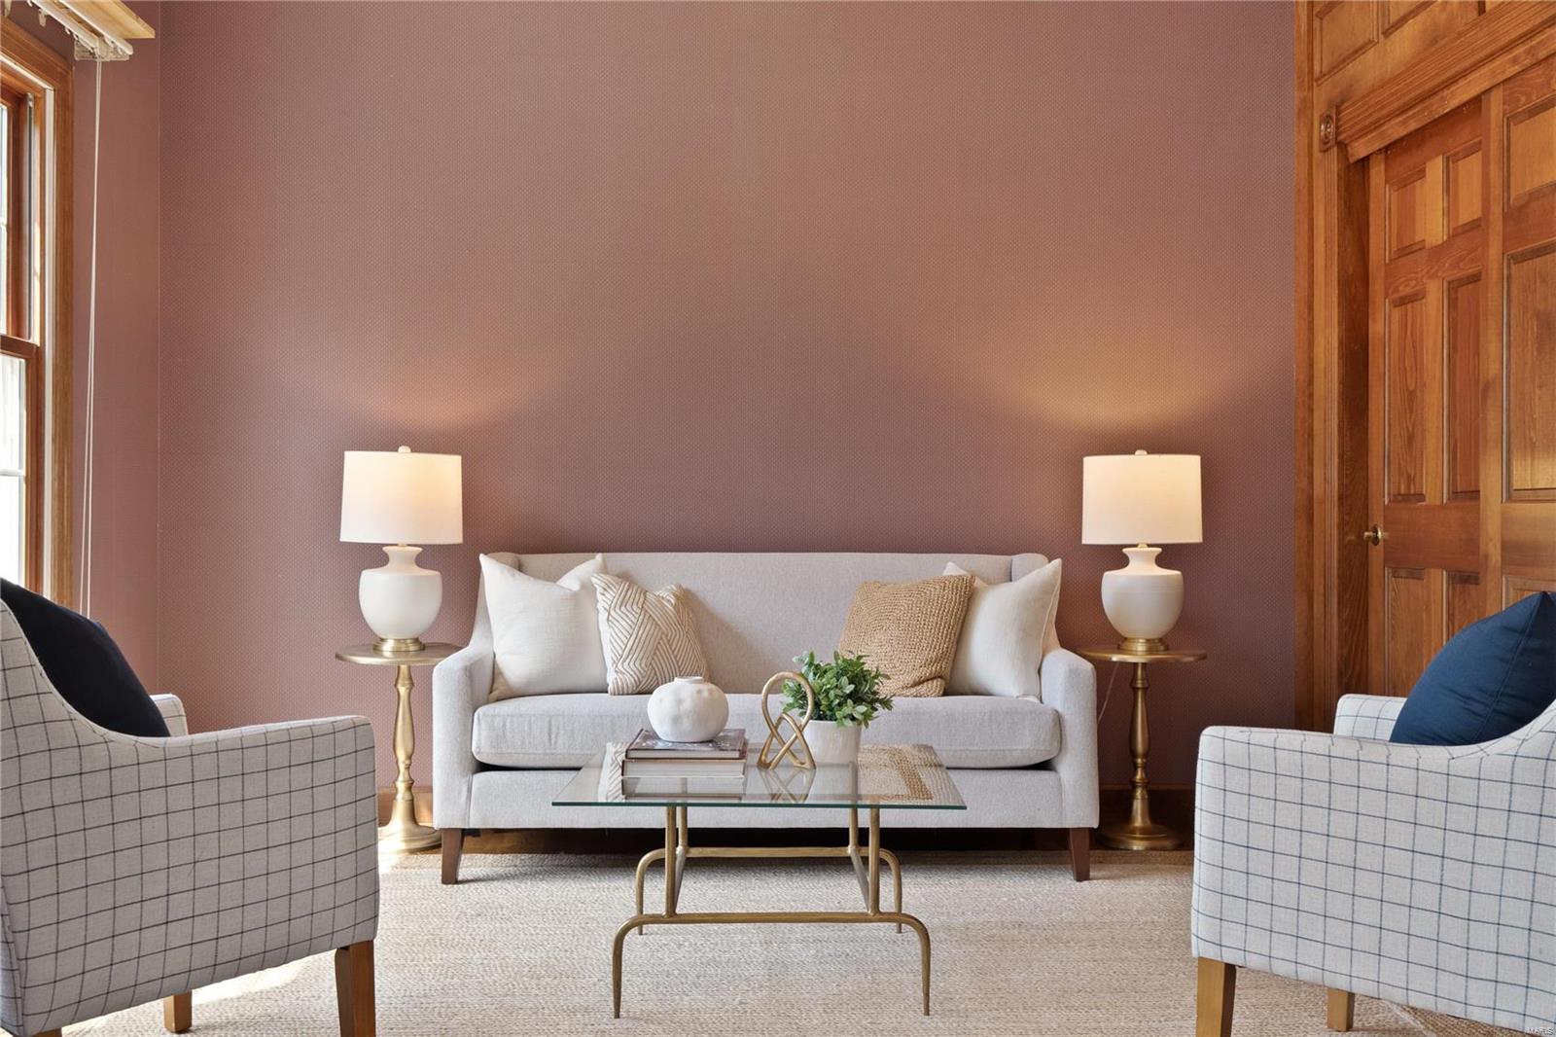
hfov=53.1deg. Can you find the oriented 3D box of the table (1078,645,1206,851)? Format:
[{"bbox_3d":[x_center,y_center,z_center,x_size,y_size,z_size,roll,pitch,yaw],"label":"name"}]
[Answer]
[{"bbox_3d":[1.167,0.735,5.023,0.428,0.611,0.428,0,0,-1],"label":"table"}]

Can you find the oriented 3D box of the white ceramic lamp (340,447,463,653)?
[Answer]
[{"bbox_3d":[-1.203,0.102,4.971,0.392,0.654,0.392,0,0,-1],"label":"white ceramic lamp"}]

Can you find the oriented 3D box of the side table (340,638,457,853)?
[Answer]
[{"bbox_3d":[-1.199,0.735,4.971,0.433,0.611,0.433,0,0,-1],"label":"side table"}]

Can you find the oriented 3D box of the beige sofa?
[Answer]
[{"bbox_3d":[-0.038,0.576,4.826,1.888,0.928,0.837,0,0,-1],"label":"beige sofa"}]

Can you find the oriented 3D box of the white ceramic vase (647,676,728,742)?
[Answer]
[{"bbox_3d":[-0.213,0.448,3.682,0.192,0.143,0.190,0,0,0],"label":"white ceramic vase"}]

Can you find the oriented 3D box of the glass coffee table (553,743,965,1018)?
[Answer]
[{"bbox_3d":[-0.023,0.810,3.575,0.838,0.460,0.838,0,0,1],"label":"glass coffee table"}]

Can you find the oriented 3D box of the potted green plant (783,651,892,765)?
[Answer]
[{"bbox_3d":[0.143,0.450,3.744,0.260,0.261,0.255,0,0,-1],"label":"potted green plant"}]

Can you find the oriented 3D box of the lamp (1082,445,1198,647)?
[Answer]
[{"bbox_3d":[1.171,0.105,5.023,0.390,0.649,0.390,0,0,-1],"label":"lamp"}]

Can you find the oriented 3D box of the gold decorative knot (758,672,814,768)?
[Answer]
[{"bbox_3d":[0.020,0.467,3.635,0.132,0.227,0.075,0,0,0],"label":"gold decorative knot"}]

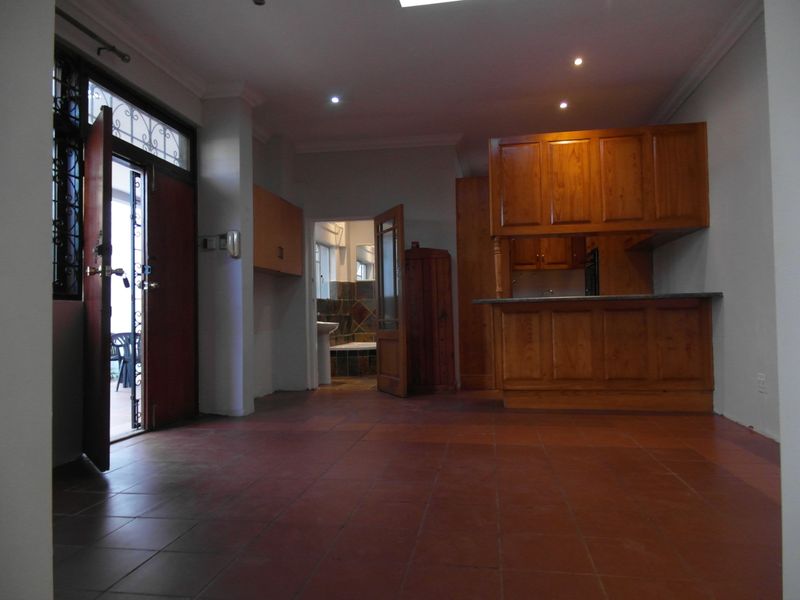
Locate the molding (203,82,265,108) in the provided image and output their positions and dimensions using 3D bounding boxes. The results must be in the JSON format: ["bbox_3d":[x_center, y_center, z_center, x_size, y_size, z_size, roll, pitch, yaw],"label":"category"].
[{"bbox_3d":[-1.517,-1.826,4.795,0.472,0.105,0.420,-1,-1,9],"label":"molding"}]

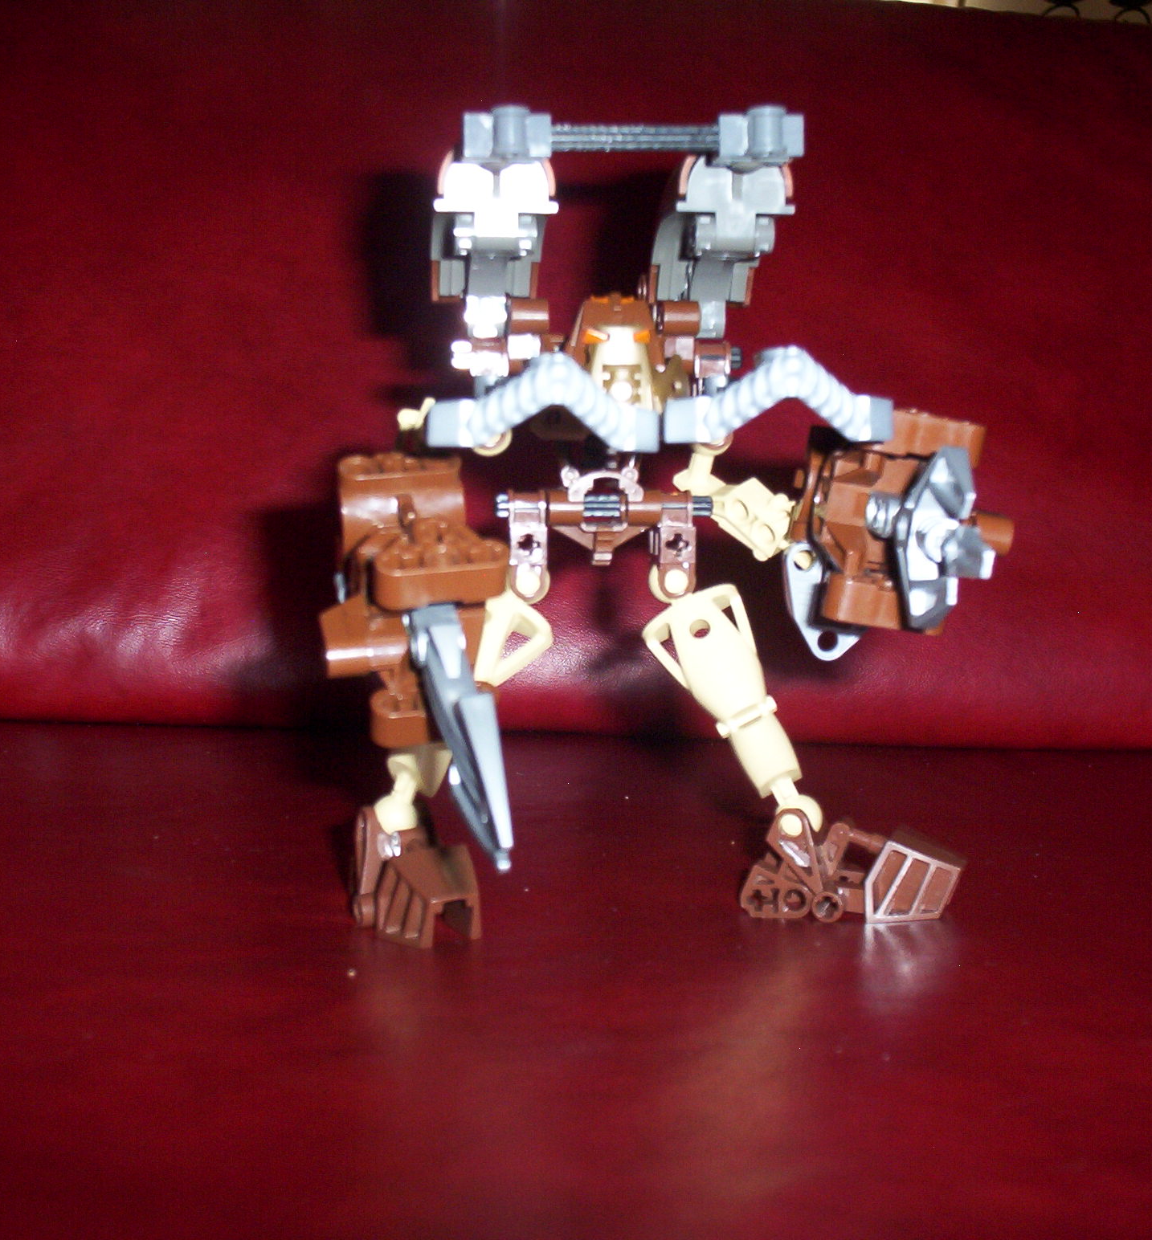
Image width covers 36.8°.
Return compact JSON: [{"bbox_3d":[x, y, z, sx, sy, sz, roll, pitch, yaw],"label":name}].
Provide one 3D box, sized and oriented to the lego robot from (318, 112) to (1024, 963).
[{"bbox_3d":[0.018,-0.015,0.340,0.135,0.166,0.107,0,7,-3],"label":"lego robot"}]

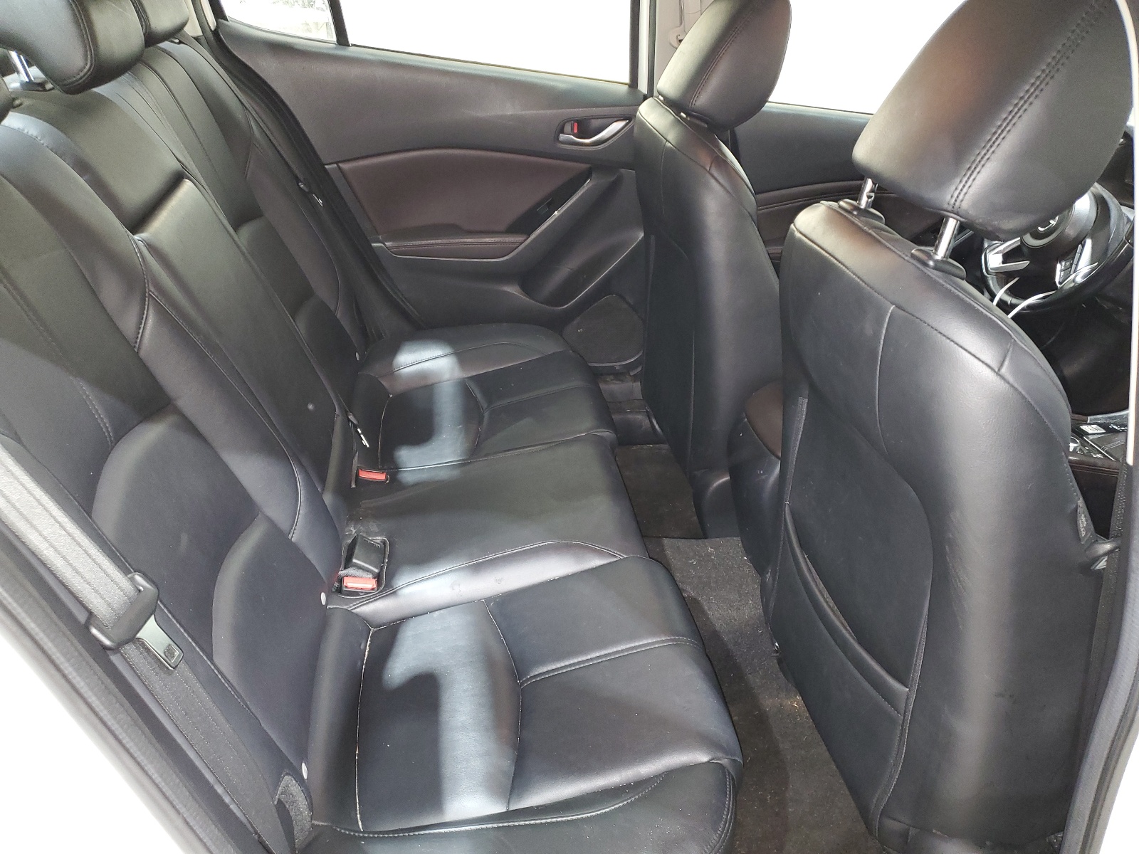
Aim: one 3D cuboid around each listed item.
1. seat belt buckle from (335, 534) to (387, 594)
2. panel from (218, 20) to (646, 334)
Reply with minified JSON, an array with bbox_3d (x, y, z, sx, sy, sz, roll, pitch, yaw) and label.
[{"bbox_3d":[-0.306,0.211,1.280,0.060,0.055,0.072,-1,31,-10],"label":"seat belt buckle"},{"bbox_3d":[-0.252,-0.444,1.842,0.860,0.690,0.115,-1,31,-10],"label":"panel"}]

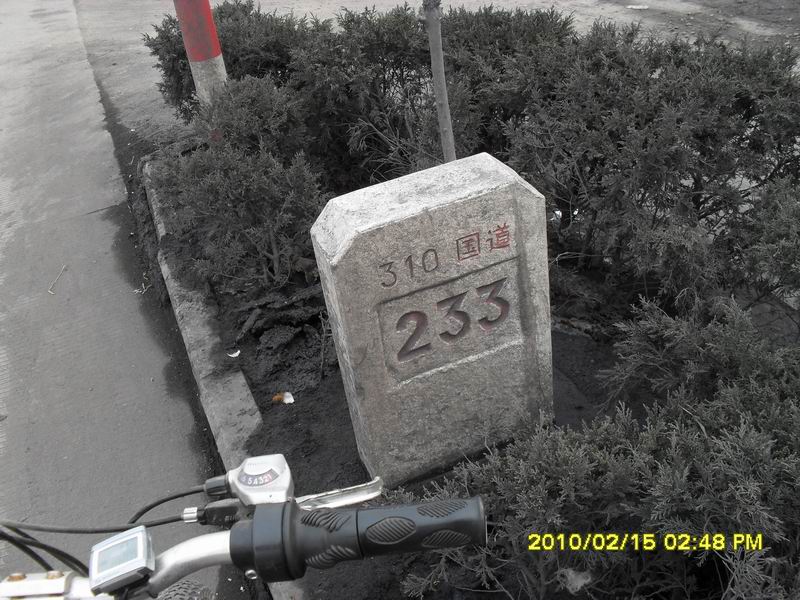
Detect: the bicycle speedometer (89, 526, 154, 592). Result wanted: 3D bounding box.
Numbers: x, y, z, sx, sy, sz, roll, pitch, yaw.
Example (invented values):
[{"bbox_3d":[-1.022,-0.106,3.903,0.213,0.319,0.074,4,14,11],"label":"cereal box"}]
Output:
[{"bbox_3d":[-0.199,0.187,0.581,0.042,0.014,0.035,-22,42,-2],"label":"bicycle speedometer"}]

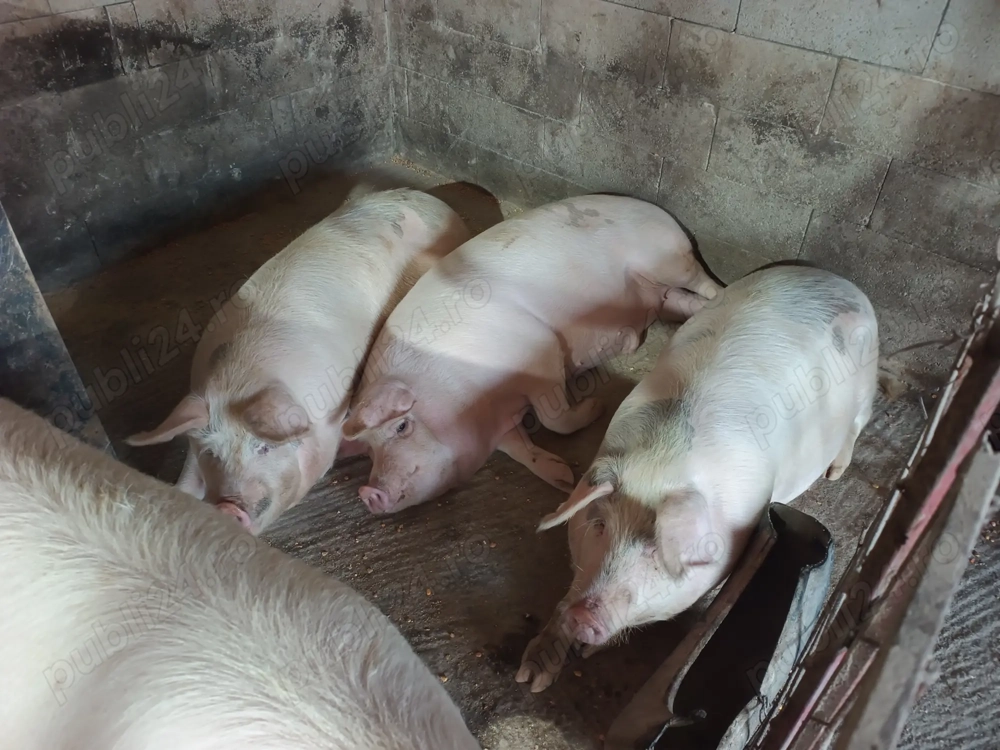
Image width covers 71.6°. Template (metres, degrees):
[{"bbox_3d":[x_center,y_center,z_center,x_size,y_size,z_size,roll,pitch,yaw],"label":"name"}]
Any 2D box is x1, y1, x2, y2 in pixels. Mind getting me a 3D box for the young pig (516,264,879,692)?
[{"bbox_3d":[0.562,0.130,1.718,0.480,0.390,1.420,28,47,26],"label":"young pig"}]

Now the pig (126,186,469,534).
[{"bbox_3d":[-0.503,-0.179,2.044,0.470,0.370,1.320,15,43,14],"label":"pig"}]

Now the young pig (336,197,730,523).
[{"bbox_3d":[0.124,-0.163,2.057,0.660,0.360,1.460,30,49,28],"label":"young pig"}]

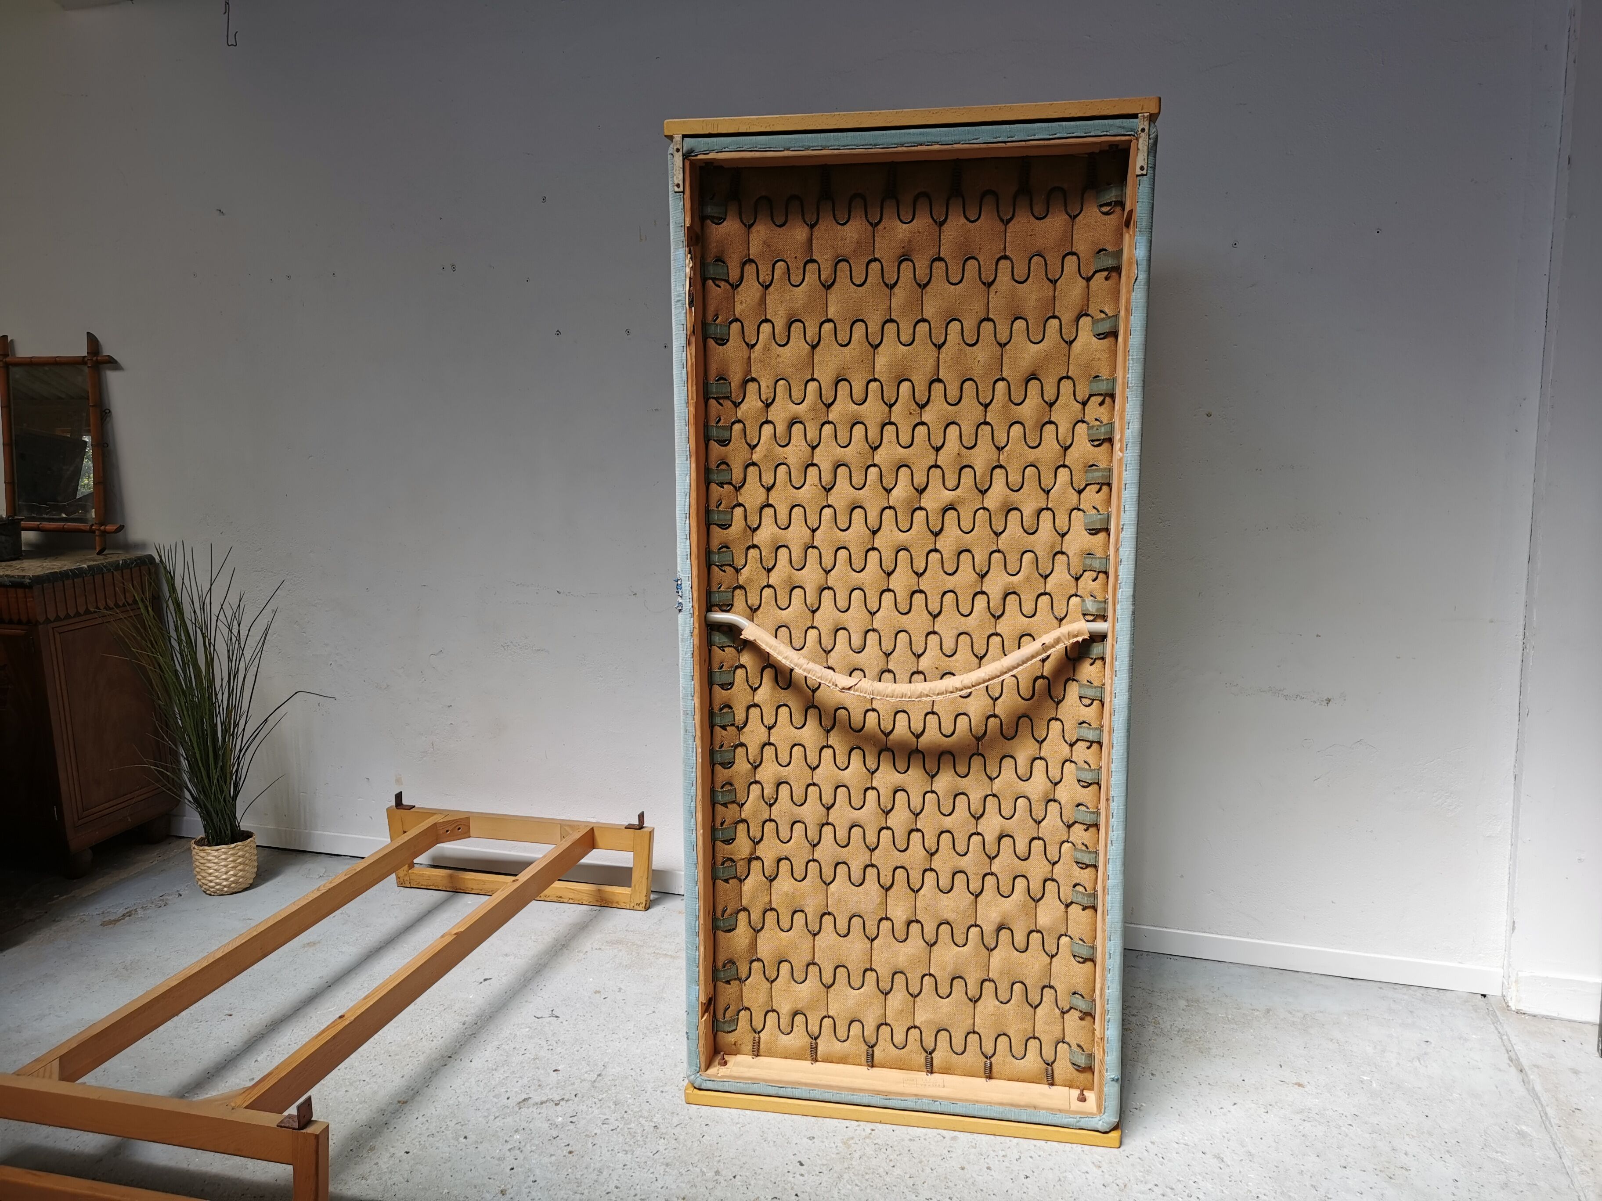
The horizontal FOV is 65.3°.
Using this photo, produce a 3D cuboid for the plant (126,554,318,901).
[{"bbox_3d":[-1.703,0.357,3.637,0.510,1.000,0.470,3,9,18],"label":"plant"}]

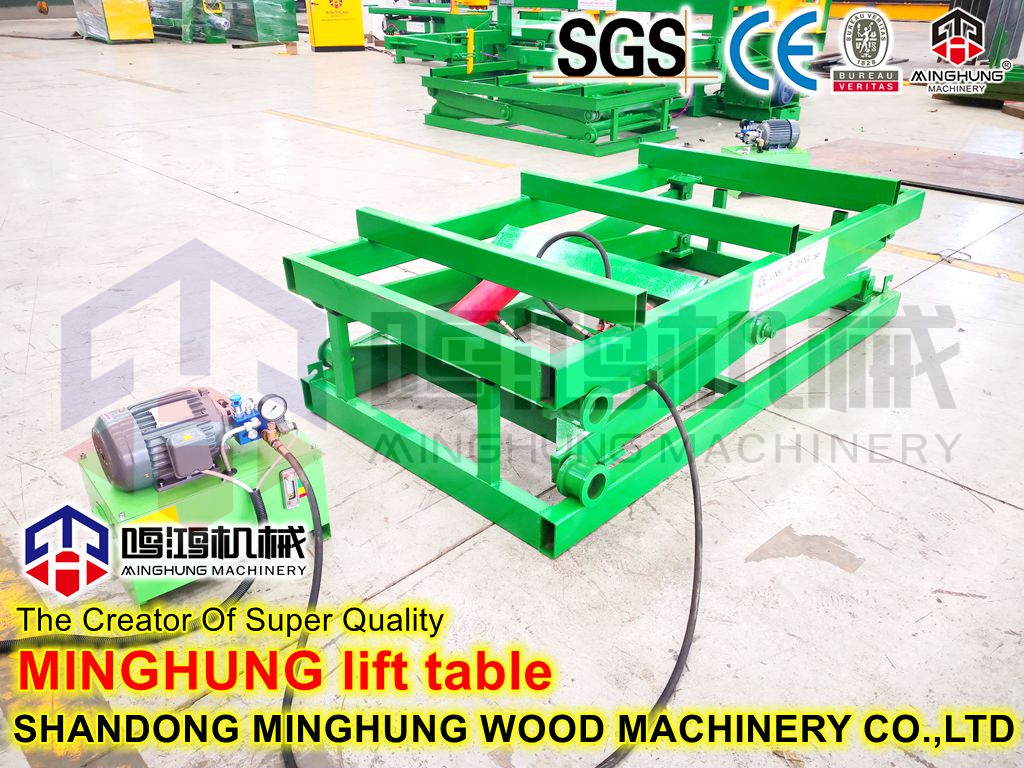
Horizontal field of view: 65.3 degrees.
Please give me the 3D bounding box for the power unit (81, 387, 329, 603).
[{"bbox_3d":[-0.840,0.233,2.182,0.526,0.511,0.358,-20,33,-33],"label":"power unit"}]

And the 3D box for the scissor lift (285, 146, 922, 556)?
[{"bbox_3d":[0.490,-0.415,3.203,1.283,0.682,2.375,24,36,39],"label":"scissor lift"}]

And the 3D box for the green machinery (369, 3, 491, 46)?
[{"bbox_3d":[-1.798,-7.969,17.886,3.000,0.840,1.300,24,36,39],"label":"green machinery"}]

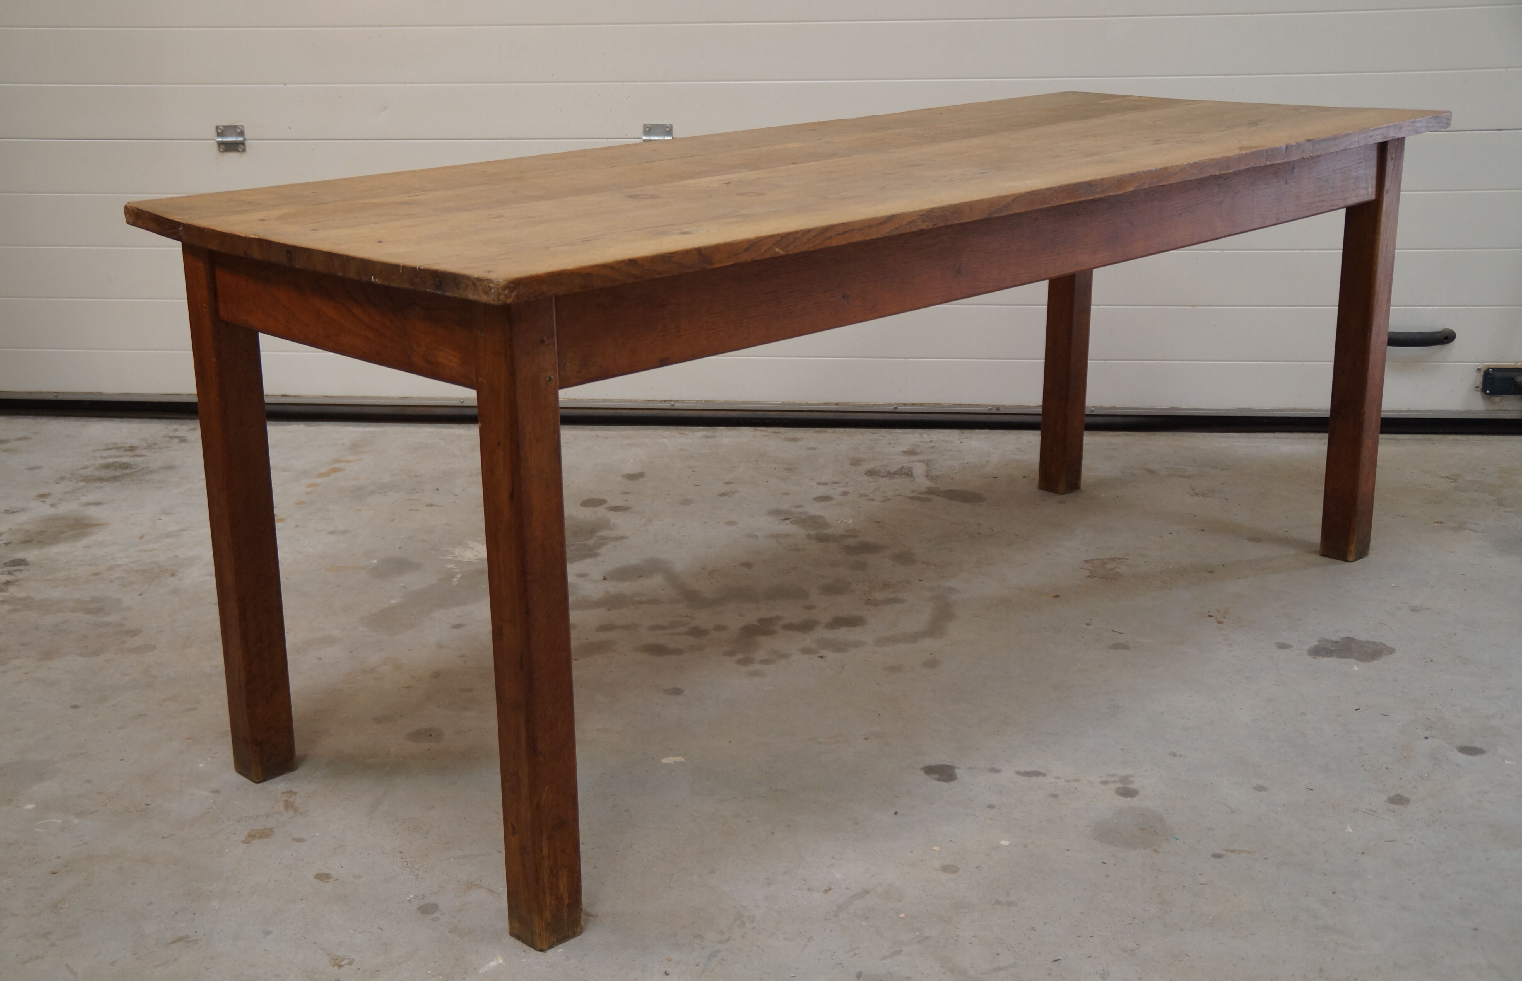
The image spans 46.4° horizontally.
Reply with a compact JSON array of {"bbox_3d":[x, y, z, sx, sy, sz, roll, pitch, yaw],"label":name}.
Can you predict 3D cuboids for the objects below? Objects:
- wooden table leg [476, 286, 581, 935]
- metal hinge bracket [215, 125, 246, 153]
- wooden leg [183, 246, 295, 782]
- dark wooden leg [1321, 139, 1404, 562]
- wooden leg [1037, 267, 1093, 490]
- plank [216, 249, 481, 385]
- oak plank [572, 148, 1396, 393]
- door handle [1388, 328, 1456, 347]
[{"bbox_3d":[-0.247,0.152,1.915,0.058,0.730,0.061,-17,23,-42],"label":"wooden table leg"},{"bbox_3d":[-1.231,-0.816,4.124,0.066,0.061,0.014,1,17,7],"label":"metal hinge bracket"},{"bbox_3d":[-0.683,0.033,2.339,0.058,0.730,0.061,-17,23,-42],"label":"wooden leg"},{"bbox_3d":[1.054,-0.237,3.120,0.058,0.730,0.061,-17,23,-42],"label":"dark wooden leg"},{"bbox_3d":[0.614,-0.353,3.544,0.058,0.730,0.061,-17,23,-42],"label":"wooden leg"},{"bbox_3d":[-0.475,-0.207,2.032,0.025,0.103,0.555,-17,23,-42],"label":"plank"},{"bbox_3d":[0.400,-0.344,2.422,1.749,0.100,0.025,-17,23,-42],"label":"oak plank"},{"bbox_3d":[1.425,-0.336,3.913,0.205,0.036,0.050,1,17,7],"label":"door handle"}]

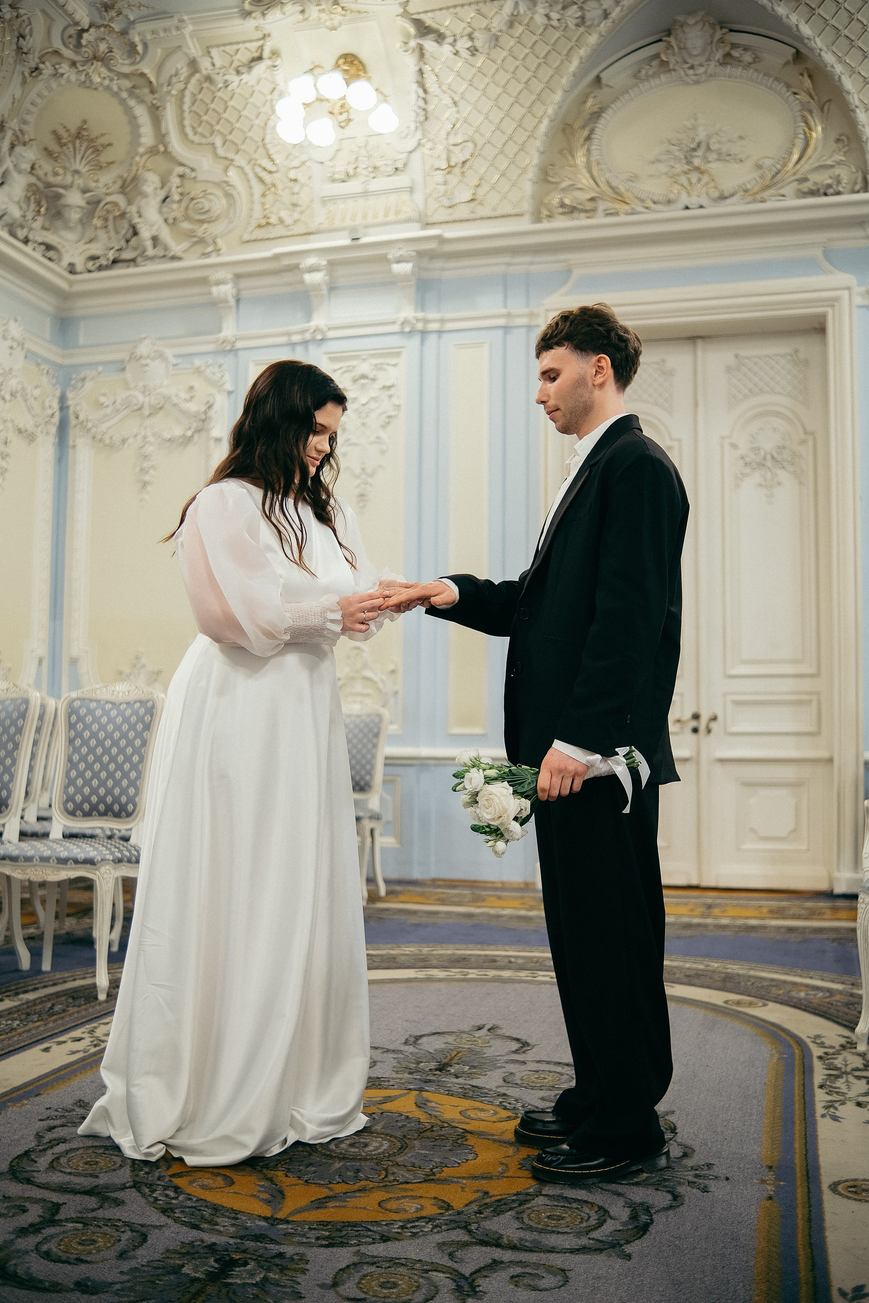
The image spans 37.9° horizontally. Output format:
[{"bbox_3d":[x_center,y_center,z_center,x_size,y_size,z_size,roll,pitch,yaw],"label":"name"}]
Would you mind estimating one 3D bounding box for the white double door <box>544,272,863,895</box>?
[{"bbox_3d":[1.633,-0.423,7.832,1.898,3.720,0.220,-1,-4,16],"label":"white double door"}]

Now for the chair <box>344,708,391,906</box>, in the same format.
[{"bbox_3d":[-0.545,0.832,7.038,0.520,1.060,0.580,-1,-4,16],"label":"chair"}]

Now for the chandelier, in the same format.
[{"bbox_3d":[-0.579,-3.418,7.607,0.730,0.600,0.730,1,-4,0],"label":"chandelier"}]

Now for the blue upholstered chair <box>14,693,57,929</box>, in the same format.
[{"bbox_3d":[-2.026,0.714,5.635,0.520,1.060,0.580,-1,-4,16],"label":"blue upholstered chair"}]

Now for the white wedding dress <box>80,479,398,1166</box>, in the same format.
[{"bbox_3d":[-0.428,0.327,2.813,0.630,1.440,0.600,-3,-5,38],"label":"white wedding dress"}]

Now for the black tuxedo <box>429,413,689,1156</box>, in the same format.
[{"bbox_3d":[0.264,0.253,2.689,0.560,1.530,0.530,1,-4,-10],"label":"black tuxedo"}]

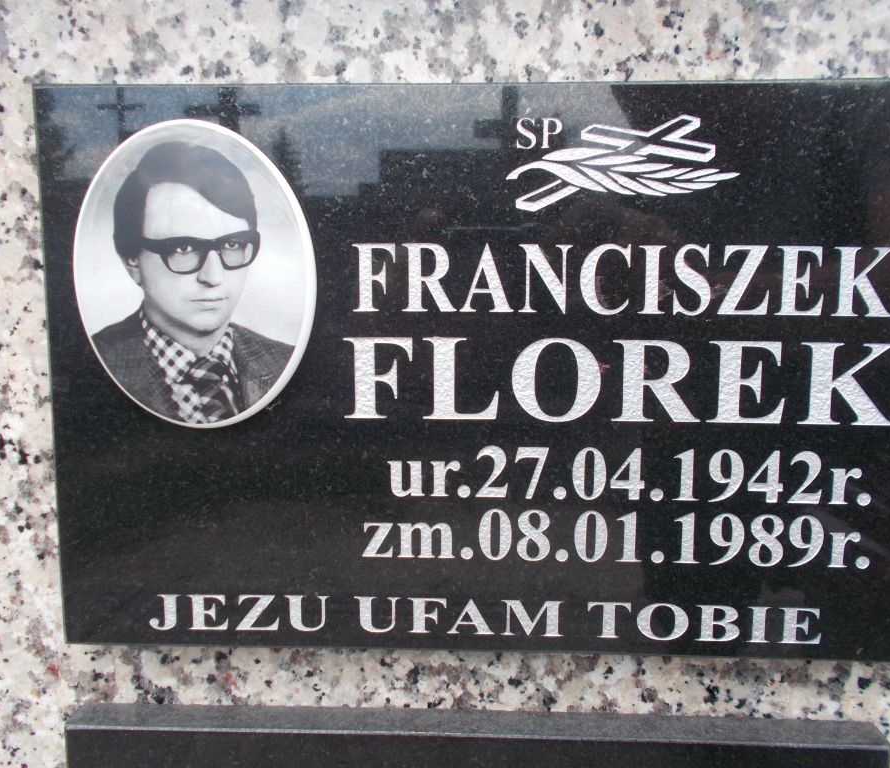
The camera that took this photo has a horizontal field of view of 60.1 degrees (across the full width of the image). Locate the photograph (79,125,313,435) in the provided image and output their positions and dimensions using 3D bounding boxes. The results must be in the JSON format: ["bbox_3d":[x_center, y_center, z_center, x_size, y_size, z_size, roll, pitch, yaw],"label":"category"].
[{"bbox_3d":[-0.085,-0.036,0.258,0.083,0.103,0.008,-3,7,3],"label":"photograph"}]

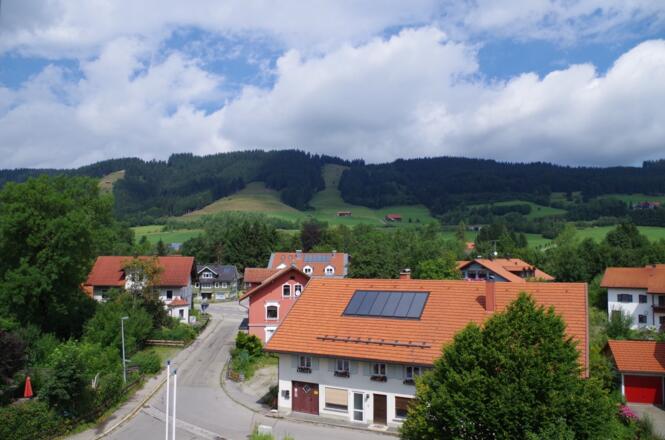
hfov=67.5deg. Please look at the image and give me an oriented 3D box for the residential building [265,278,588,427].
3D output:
[{"bbox_3d":[8.010,9.913,40.403,22.005,10.001,15.301,-2,-5,25],"label":"residential building"}]

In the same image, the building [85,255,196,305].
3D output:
[{"bbox_3d":[-33.193,12.159,88.800,17.200,11.100,10.000,0,-5,-1],"label":"building"}]

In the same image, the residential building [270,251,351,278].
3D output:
[{"bbox_3d":[-5.337,13.884,117.000,18.000,12.400,14.000,0,-5,3],"label":"residential building"}]

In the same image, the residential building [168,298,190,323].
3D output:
[{"bbox_3d":[-25.604,15.146,83.000,3.400,4.400,3.500,0,-5,-2],"label":"residential building"}]

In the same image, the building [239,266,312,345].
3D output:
[{"bbox_3d":[-5.238,11.616,69.500,13.200,10.500,14.500,0,-5,-2],"label":"building"}]

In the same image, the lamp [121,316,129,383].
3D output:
[{"bbox_3d":[-19.024,12.006,45.600,0.680,6.100,0.270,0,-5,0],"label":"lamp"}]

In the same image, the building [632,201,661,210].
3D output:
[{"bbox_3d":[354.502,-15.530,560.000,30.000,11.000,16.000,1,-5,-5],"label":"building"}]

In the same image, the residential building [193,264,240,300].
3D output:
[{"bbox_3d":[-31.406,16.683,133.000,12.200,9.200,10.500,1,-5,-3],"label":"residential building"}]

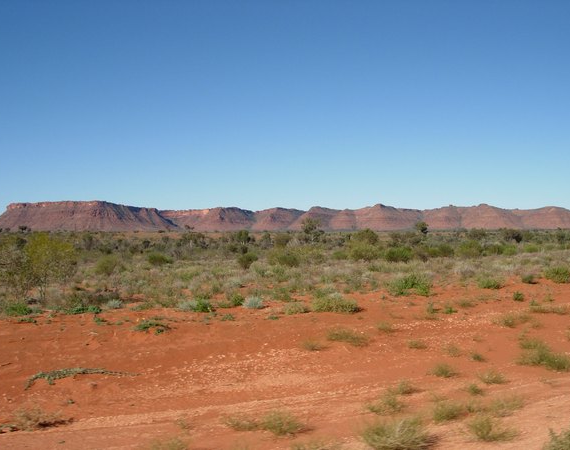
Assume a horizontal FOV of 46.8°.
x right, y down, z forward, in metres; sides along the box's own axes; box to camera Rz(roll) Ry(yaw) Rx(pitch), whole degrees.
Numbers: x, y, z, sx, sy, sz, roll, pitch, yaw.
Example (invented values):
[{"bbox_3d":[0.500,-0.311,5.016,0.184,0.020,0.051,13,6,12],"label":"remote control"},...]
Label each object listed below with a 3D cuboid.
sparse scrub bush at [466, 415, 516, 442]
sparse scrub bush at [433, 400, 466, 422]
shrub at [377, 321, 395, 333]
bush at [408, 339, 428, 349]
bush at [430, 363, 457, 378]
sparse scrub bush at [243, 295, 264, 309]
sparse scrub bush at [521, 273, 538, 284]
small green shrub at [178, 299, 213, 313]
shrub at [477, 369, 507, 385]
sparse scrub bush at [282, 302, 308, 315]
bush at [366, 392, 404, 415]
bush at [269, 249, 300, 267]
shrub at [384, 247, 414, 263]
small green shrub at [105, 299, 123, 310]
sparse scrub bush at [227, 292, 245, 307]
[{"bbox_3d":[1.872,1.854,6.009,0.435,0.210,0.370,0,-1,17],"label":"sparse scrub bush"},{"bbox_3d":[1.638,1.868,6.601,0.331,0.195,0.281,0,-1,14],"label":"sparse scrub bush"},{"bbox_3d":[1.914,1.914,12.423,0.336,0.218,0.285,0,-1,9],"label":"shrub"},{"bbox_3d":[1.959,1.755,9.742,0.296,0.138,0.237,0,0,0],"label":"bush"},{"bbox_3d":[2.159,1.976,9.002,0.369,0.184,0.332,0,0,13],"label":"bush"},{"bbox_3d":[-0.704,1.736,14.821,0.461,0.278,0.369,0,0,0],"label":"sparse scrub bush"},{"bbox_3d":[9.024,1.980,24.362,0.555,0.410,0.500,0,0,20],"label":"sparse scrub bush"},{"bbox_3d":[-2.111,1.898,15.544,0.842,0.311,0.716,0,-1,-8],"label":"small green shrub"},{"bbox_3d":[2.373,1.729,7.534,0.320,0.152,0.256,0,0,0],"label":"shrub"},{"bbox_3d":[0.241,1.747,13.856,0.547,0.234,0.438,0,0,0],"label":"sparse scrub bush"},{"bbox_3d":[1.041,1.859,6.826,0.410,0.218,0.348,0,-1,9],"label":"bush"},{"bbox_3d":[-0.027,1.766,35.838,1.632,0.975,1.387,0,-1,0],"label":"bush"},{"bbox_3d":[7.127,1.844,41.183,1.813,0.938,1.632,0,0,10],"label":"shrub"},{"bbox_3d":[-4.277,1.990,16.524,0.452,0.270,0.406,0,0,-15],"label":"small green shrub"},{"bbox_3d":[-1.281,1.963,17.393,0.475,0.338,0.428,0,0,-4],"label":"sparse scrub bush"}]

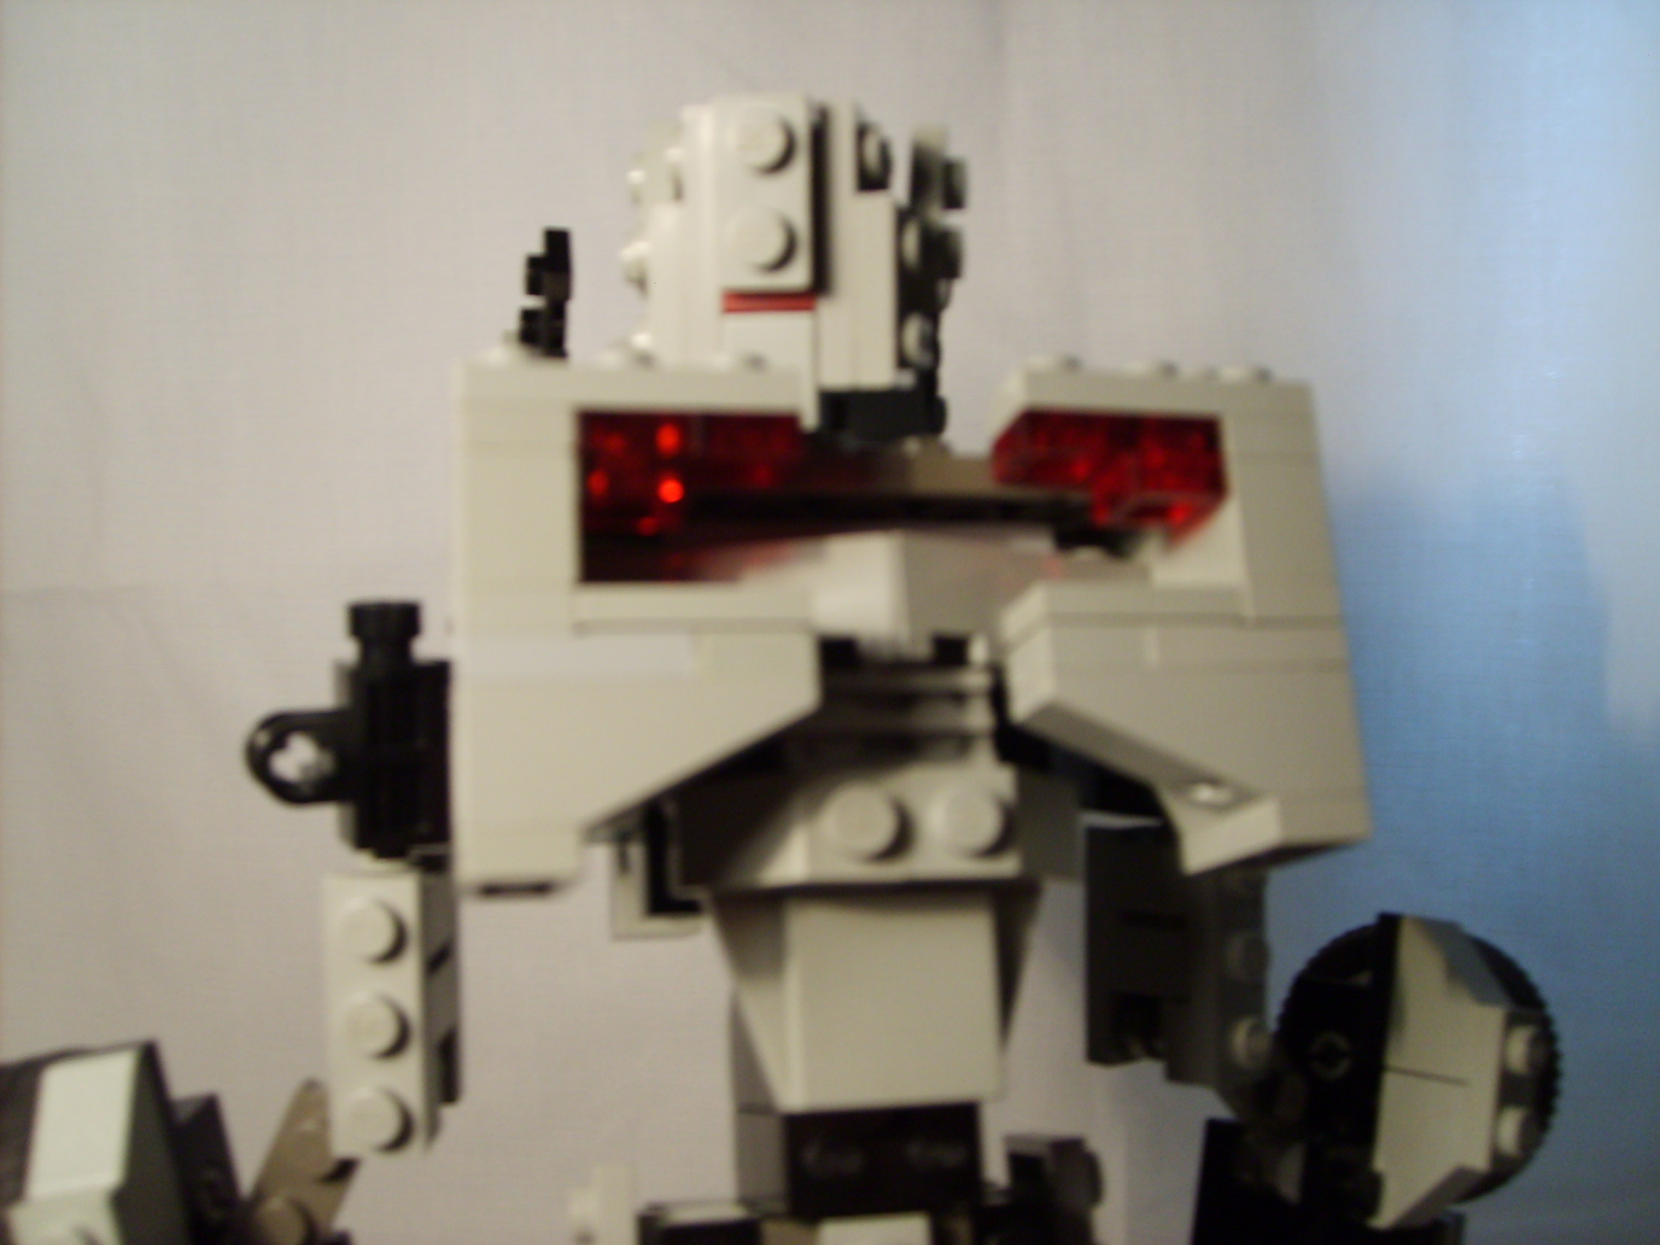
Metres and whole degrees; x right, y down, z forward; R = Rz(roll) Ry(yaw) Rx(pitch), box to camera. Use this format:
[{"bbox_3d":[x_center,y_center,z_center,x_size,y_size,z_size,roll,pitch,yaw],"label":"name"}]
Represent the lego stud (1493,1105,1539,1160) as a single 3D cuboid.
[{"bbox_3d":[0.067,0.050,0.164,0.002,0.005,0.005,-2,-19,42],"label":"lego stud"}]

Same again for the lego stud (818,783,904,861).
[{"bbox_3d":[0.002,0.014,0.122,0.005,0.005,0.002,0,-10,-15],"label":"lego stud"}]

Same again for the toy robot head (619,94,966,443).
[{"bbox_3d":[-0.003,-0.030,0.142,0.023,0.025,0.019,-4,-8,17],"label":"toy robot head"}]

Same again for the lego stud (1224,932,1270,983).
[{"bbox_3d":[0.039,0.032,0.158,0.005,0.005,0.002,14,-17,-40],"label":"lego stud"}]

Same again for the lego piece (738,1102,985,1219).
[{"bbox_3d":[0.002,0.046,0.144,0.016,0.009,0.015,0,-8,-14],"label":"lego piece"}]

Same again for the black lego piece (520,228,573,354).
[{"bbox_3d":[-0.022,-0.025,0.130,0.004,0.011,0.004,-1,-13,-12],"label":"black lego piece"}]

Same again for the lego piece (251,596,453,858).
[{"bbox_3d":[-0.041,0.009,0.143,0.016,0.021,0.008,-1,-8,-5],"label":"lego piece"}]

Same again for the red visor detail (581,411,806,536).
[{"bbox_3d":[-0.010,-0.011,0.124,0.016,0.009,0.007,-1,-8,-9],"label":"red visor detail"}]

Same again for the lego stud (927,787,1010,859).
[{"bbox_3d":[0.010,0.015,0.126,0.005,0.005,0.002,0,-7,-14],"label":"lego stud"}]

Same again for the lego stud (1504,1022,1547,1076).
[{"bbox_3d":[0.069,0.042,0.166,0.002,0.005,0.005,-2,-19,42],"label":"lego stud"}]

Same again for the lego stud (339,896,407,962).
[{"bbox_3d":[-0.039,0.026,0.141,0.005,0.005,0.002,1,-7,-6],"label":"lego stud"}]

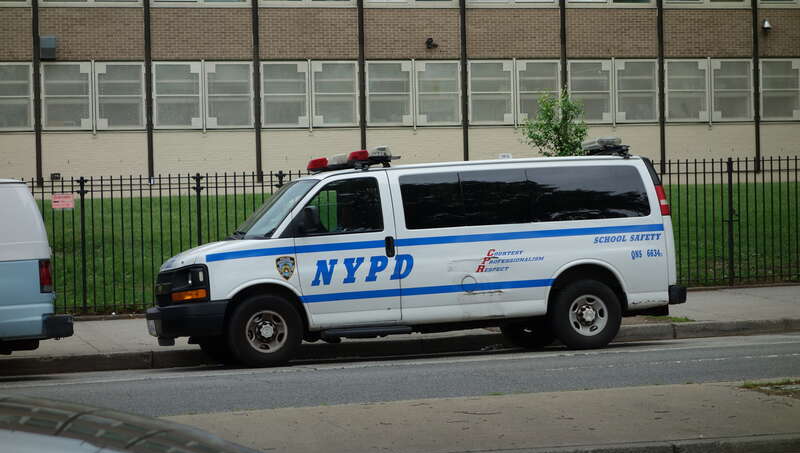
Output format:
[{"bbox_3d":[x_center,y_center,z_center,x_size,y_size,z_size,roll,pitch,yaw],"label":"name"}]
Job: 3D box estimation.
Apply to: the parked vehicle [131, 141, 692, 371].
[{"bbox_3d":[0.097,0.301,23.626,5.690,2.150,2.020,-2,-1,-16],"label":"parked vehicle"}]

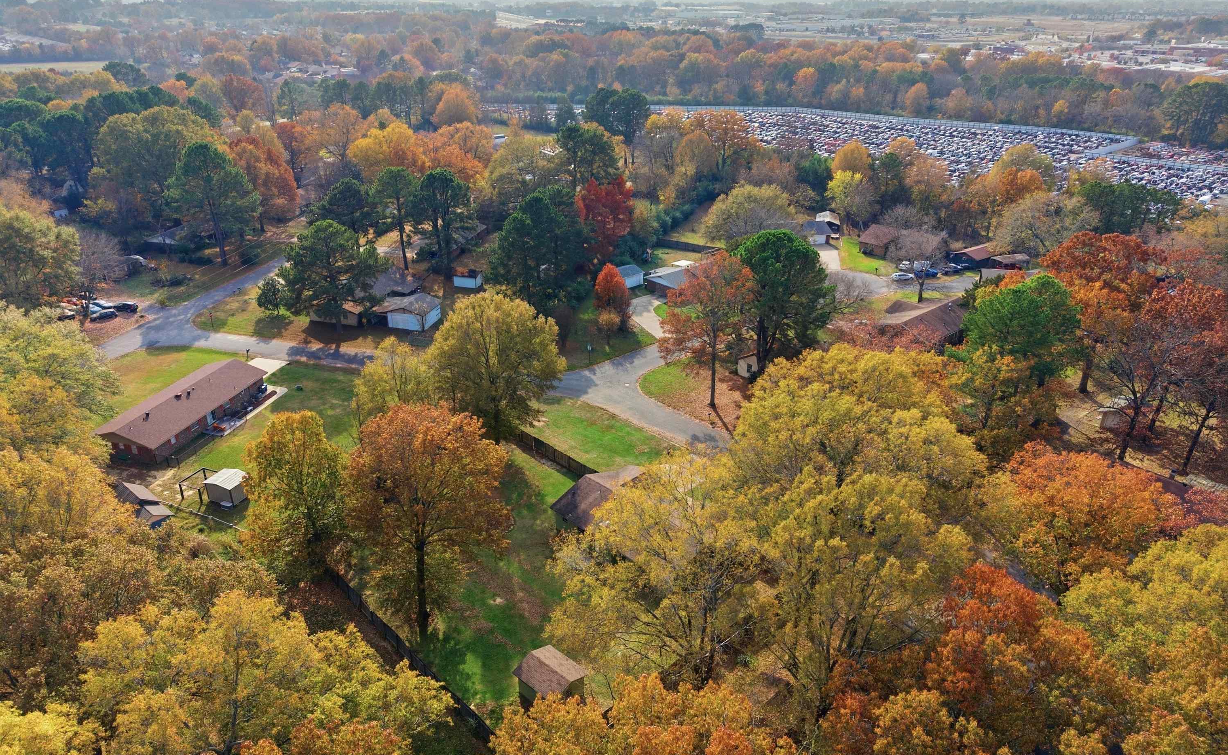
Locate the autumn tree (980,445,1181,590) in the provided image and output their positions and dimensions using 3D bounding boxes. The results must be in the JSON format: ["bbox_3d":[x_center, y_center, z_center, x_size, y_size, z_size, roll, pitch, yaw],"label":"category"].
[{"bbox_3d":[42.681,13.907,77.911,16.000,14.800,15.520,15,28,30],"label":"autumn tree"}]

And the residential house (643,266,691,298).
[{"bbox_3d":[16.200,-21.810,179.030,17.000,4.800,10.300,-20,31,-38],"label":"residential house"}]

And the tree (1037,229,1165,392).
[{"bbox_3d":[66.671,-8.225,117.190,15.000,23.000,14.550,14,28,28],"label":"tree"}]

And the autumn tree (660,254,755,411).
[{"bbox_3d":[13.960,-6.320,122.300,13.050,23.120,13.050,0,24,0],"label":"autumn tree"}]

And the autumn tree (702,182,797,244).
[{"bbox_3d":[29.988,-35.609,188.675,21.000,14.400,20.370,4,24,8],"label":"autumn tree"}]

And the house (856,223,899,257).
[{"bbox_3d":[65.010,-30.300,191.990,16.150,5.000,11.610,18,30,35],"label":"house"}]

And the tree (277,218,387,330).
[{"bbox_3d":[-46.330,-16.410,139.860,18.440,19.110,16.960,0,24,0],"label":"tree"}]

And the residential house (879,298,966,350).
[{"bbox_3d":[51.827,-9.648,142.821,20.000,4.600,12.600,-21,32,-39],"label":"residential house"}]

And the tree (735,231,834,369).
[{"bbox_3d":[25.230,-10.920,127.100,14.930,22.790,14.930,0,24,0],"label":"tree"}]

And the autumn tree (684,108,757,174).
[{"bbox_3d":[32.530,-70.680,261.020,21.440,22.130,20.370,0,24,0],"label":"autumn tree"}]

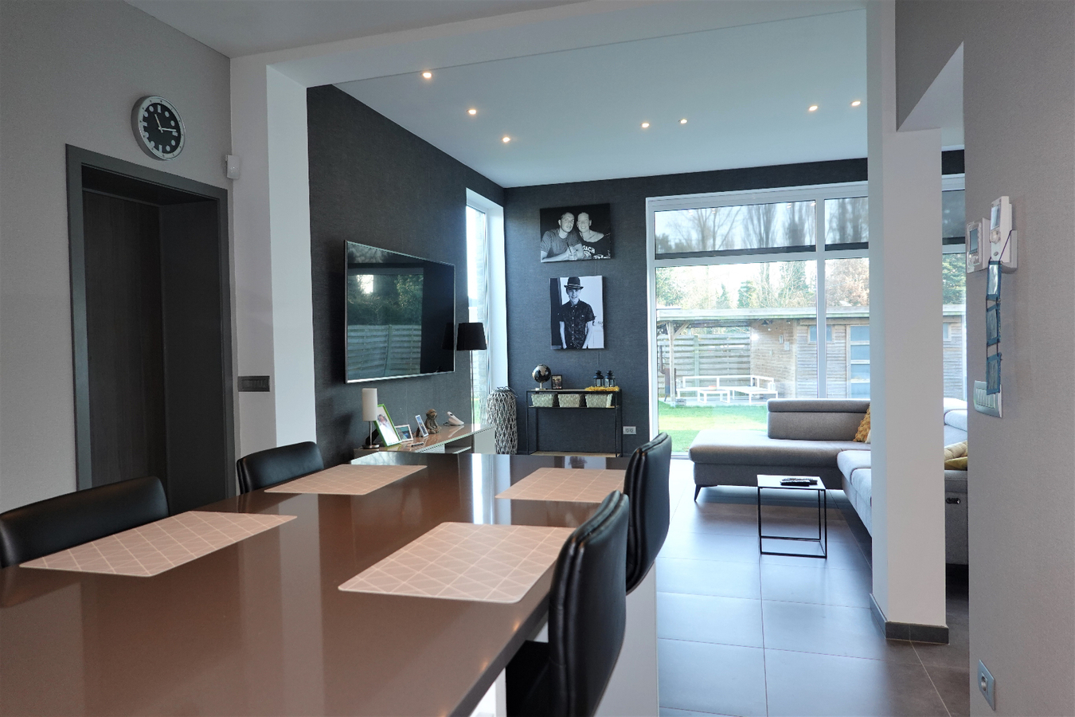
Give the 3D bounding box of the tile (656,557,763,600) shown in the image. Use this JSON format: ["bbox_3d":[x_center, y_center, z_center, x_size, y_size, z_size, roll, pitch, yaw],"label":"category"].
[{"bbox_3d":[0.943,1.229,4.019,0.600,0.010,0.600,-1,1,16],"label":"tile"}]

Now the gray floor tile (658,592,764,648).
[{"bbox_3d":[0.773,1.244,3.444,0.600,0.010,0.600,-1,1,16],"label":"gray floor tile"}]

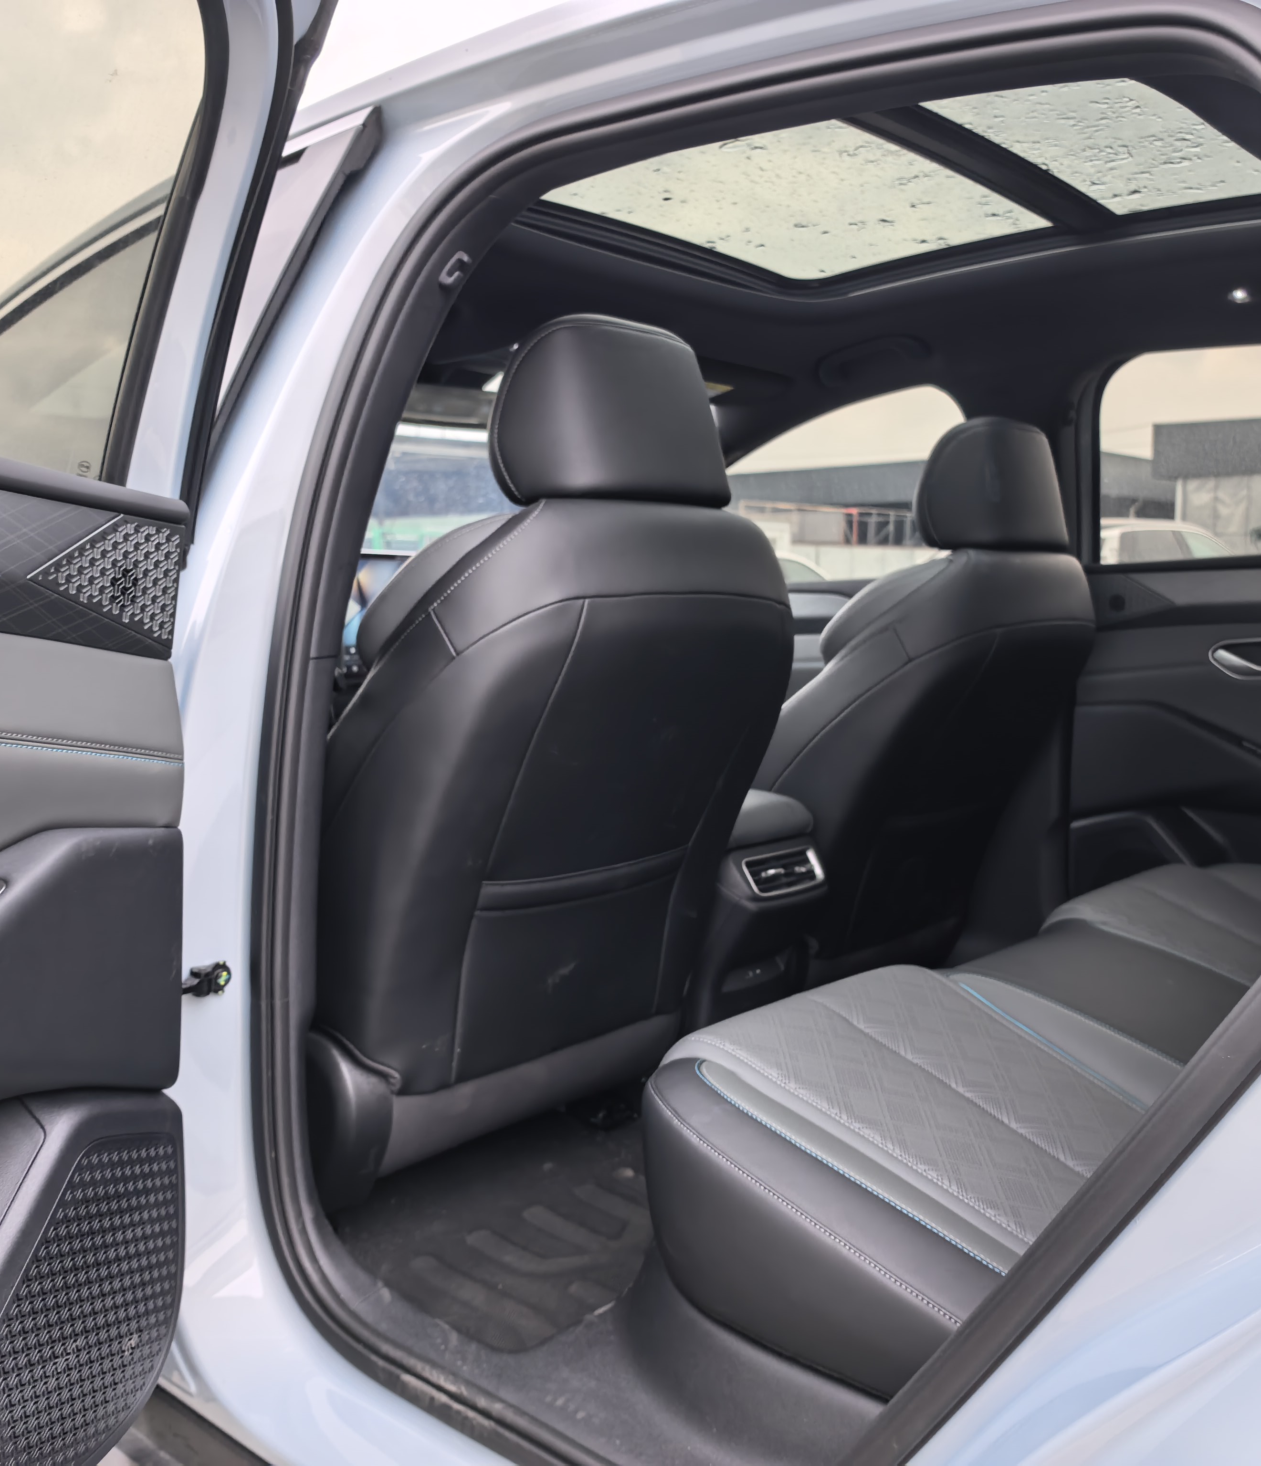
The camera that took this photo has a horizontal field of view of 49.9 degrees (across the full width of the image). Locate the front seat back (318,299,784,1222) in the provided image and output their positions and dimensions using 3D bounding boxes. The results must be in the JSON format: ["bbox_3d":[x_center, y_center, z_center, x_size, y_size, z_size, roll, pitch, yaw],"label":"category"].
[{"bbox_3d":[-0.119,0.015,1.594,0.330,0.930,0.530,22,18,40],"label":"front seat back"}]

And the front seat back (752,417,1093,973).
[{"bbox_3d":[0.422,-0.035,2.099,0.320,0.880,0.520,22,18,40],"label":"front seat back"}]

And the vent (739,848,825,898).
[{"bbox_3d":[0.199,0.185,1.824,0.145,0.060,0.035,-5,-20,-47],"label":"vent"}]

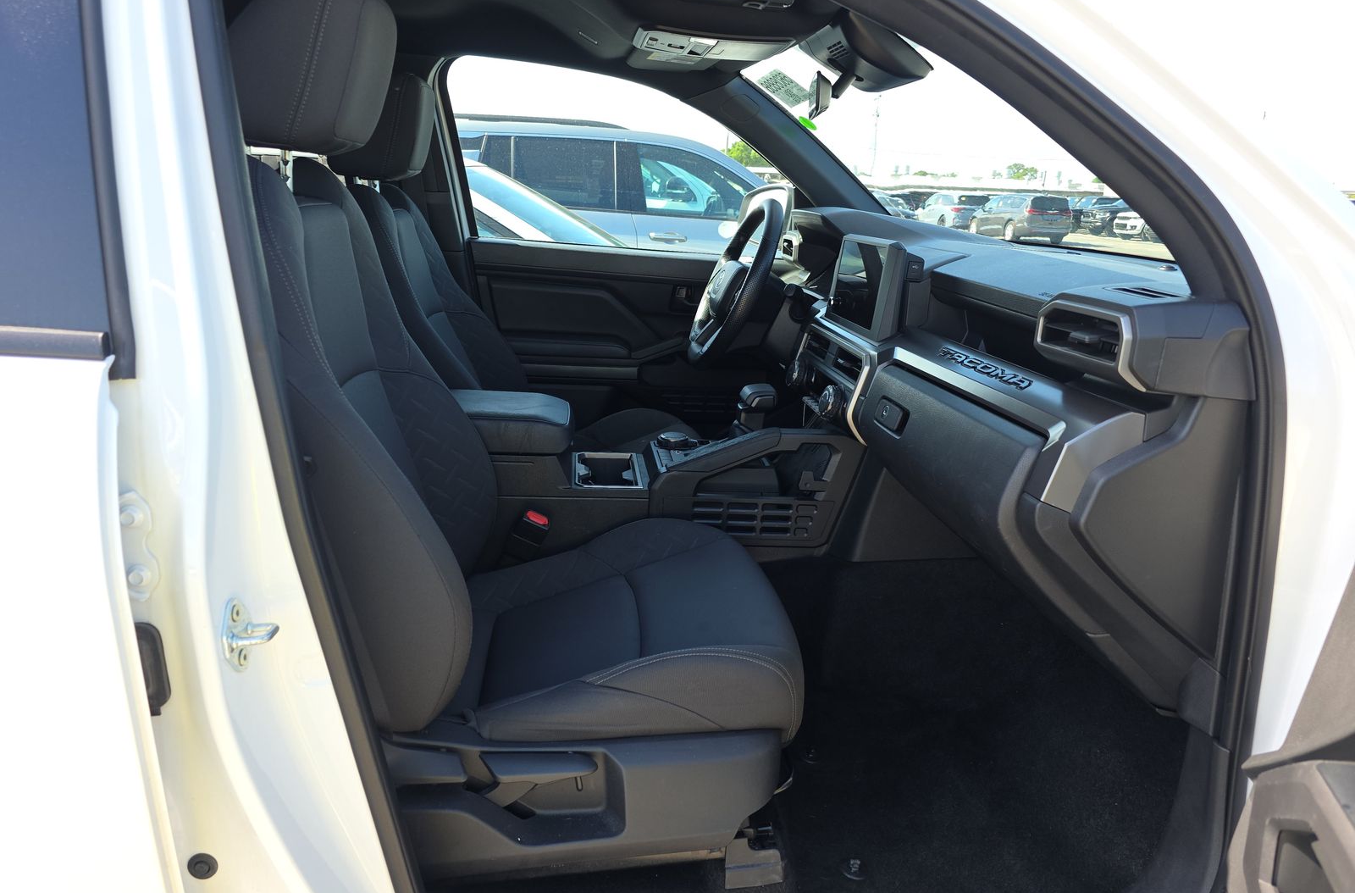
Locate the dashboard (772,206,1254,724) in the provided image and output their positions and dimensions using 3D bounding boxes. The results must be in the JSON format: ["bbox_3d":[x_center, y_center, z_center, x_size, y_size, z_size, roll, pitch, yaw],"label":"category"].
[{"bbox_3d":[0.444,-0.133,1.633,0.480,0.560,1.460,1,16,-9],"label":"dashboard"}]

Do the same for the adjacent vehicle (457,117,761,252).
[{"bbox_3d":[-0.772,-1.445,6.939,4.950,1.800,1.950,1,16,-9],"label":"adjacent vehicle"}]

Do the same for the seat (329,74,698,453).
[{"bbox_3d":[-0.333,-0.197,1.895,0.800,1.060,0.550,1,16,-9],"label":"seat"}]

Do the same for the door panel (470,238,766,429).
[{"bbox_3d":[-0.041,-0.184,2.301,0.970,0.620,0.130,1,16,-9],"label":"door panel"}]

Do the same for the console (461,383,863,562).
[{"bbox_3d":[-0.120,0.037,1.601,0.800,0.330,0.270,1,16,-9],"label":"console"}]

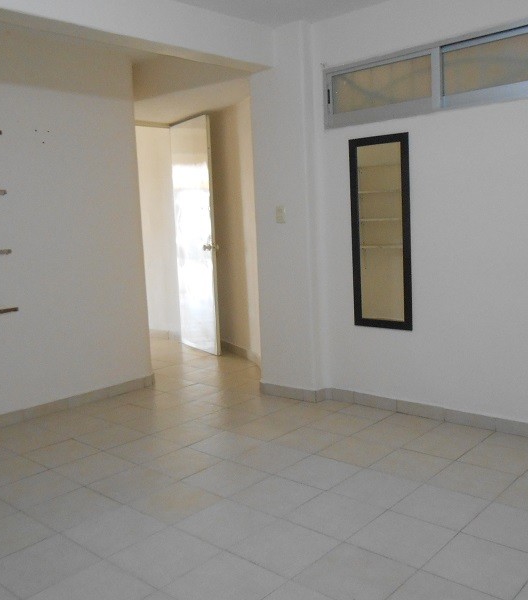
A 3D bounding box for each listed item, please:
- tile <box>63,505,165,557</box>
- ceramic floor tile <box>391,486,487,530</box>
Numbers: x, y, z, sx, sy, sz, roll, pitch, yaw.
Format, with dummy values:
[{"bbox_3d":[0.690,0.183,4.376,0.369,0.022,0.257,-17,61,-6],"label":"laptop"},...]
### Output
[{"bbox_3d":[-0.579,0.904,2.350,0.302,0.010,0.302,4,9,41],"label":"tile"},{"bbox_3d":[0.718,0.838,2.433,0.302,0.010,0.302,4,9,41],"label":"ceramic floor tile"}]

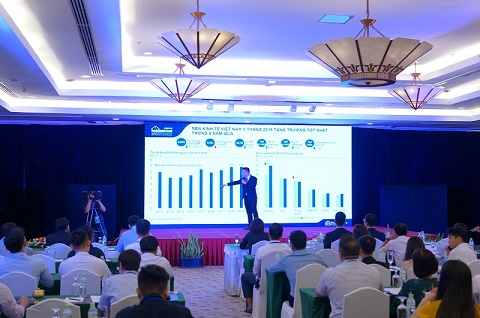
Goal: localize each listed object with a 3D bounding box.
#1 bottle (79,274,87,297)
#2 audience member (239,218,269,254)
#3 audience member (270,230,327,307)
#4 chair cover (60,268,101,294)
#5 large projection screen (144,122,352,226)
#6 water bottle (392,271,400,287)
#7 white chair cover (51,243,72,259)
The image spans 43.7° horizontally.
[{"bbox_3d":[-1.444,1.165,5.497,0.065,0.207,0.065,0,-3,-11],"label":"bottle"},{"bbox_3d":[0.296,1.583,9.497,0.485,1.252,0.808,1,-3,-14],"label":"audience member"},{"bbox_3d":[0.638,1.434,6.636,0.576,1.283,0.808,1,-3,-14],"label":"audience member"},{"bbox_3d":[-1.710,1.644,6.441,0.440,0.960,0.520,0,-2,-10],"label":"chair cover"},{"bbox_3d":[0.319,0.472,16.787,5.920,2.887,0.120,0,-2,-10],"label":"large projection screen"},{"bbox_3d":[1.661,1.283,6.355,0.070,0.175,0.070,0,-2,-10],"label":"water bottle"},{"bbox_3d":[-2.762,1.755,9.138,0.440,0.950,0.520,0,-2,-10],"label":"white chair cover"}]

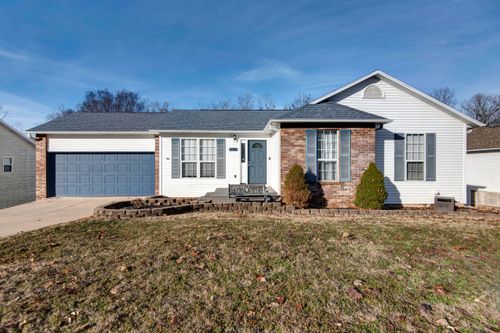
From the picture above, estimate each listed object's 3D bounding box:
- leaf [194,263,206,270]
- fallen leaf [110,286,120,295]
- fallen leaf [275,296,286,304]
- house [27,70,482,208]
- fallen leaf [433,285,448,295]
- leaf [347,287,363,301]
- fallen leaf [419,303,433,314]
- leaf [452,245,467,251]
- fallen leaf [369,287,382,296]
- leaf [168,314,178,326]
[{"bbox_3d":[-0.718,1.450,3.220,0.153,0.035,0.154,0,0,0],"label":"leaf"},{"bbox_3d":[-1.573,1.450,2.597,0.103,0.035,0.088,0,0,0],"label":"fallen leaf"},{"bbox_3d":[0.330,1.450,2.403,0.114,0.026,0.086,0,0,0],"label":"fallen leaf"},{"bbox_3d":[-0.650,-1.050,12.800,19.000,5.200,10.200,0,0,0],"label":"house"},{"bbox_3d":[2.246,1.450,2.618,0.166,0.035,0.128,0,0,0],"label":"fallen leaf"},{"bbox_3d":[1.193,1.450,2.536,0.161,0.038,0.185,0,0,0],"label":"leaf"},{"bbox_3d":[1.792,1.450,2.268,0.126,0.035,0.118,0,0,0],"label":"fallen leaf"},{"bbox_3d":[3.750,1.450,3.976,0.221,0.035,0.169,0,0,0],"label":"leaf"},{"bbox_3d":[1.456,1.450,2.576,0.143,0.035,0.123,0,0,0],"label":"fallen leaf"},{"bbox_3d":[-0.720,1.450,2.091,0.083,0.036,0.095,0,0,0],"label":"leaf"}]

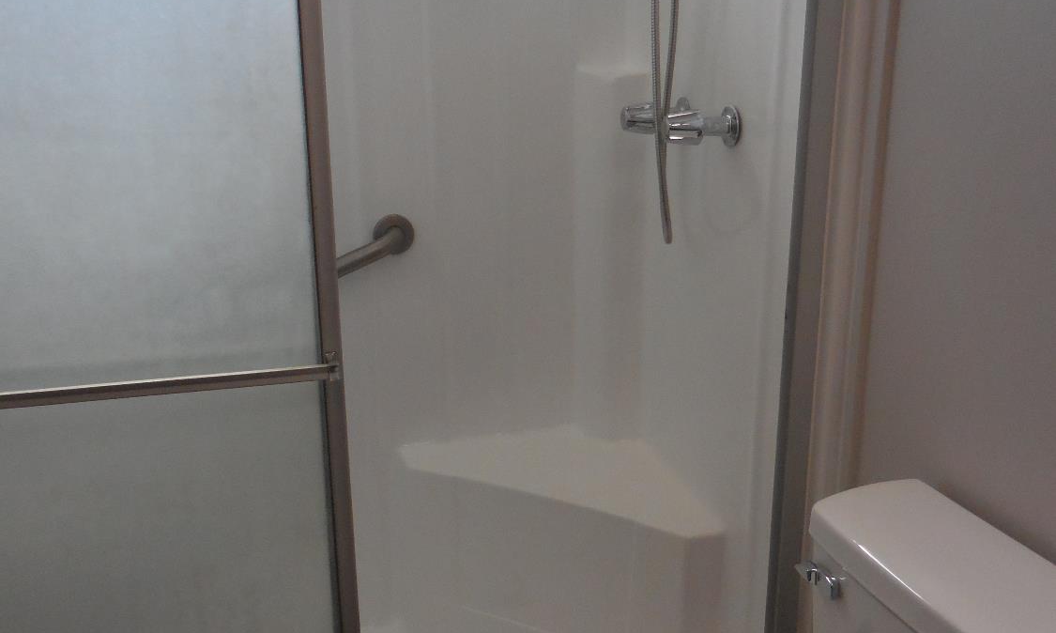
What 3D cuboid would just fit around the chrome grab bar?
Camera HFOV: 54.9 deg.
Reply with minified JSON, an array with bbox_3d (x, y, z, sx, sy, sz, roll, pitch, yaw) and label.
[{"bbox_3d":[-0.472,-0.057,2.045,0.543,0.083,0.080,-26,22,-6],"label":"chrome grab bar"}]

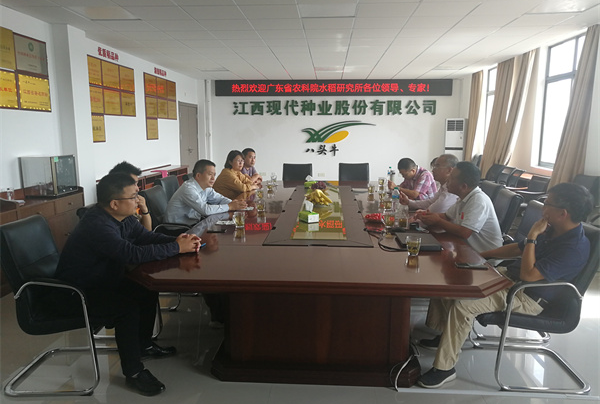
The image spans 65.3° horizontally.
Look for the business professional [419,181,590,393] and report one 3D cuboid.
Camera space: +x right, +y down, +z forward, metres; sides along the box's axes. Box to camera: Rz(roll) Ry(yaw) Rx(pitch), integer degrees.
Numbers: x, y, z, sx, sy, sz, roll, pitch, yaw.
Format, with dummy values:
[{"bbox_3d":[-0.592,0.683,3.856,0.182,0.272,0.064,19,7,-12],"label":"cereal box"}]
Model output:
[{"bbox_3d":[1.224,0.461,2.887,0.980,1.190,0.600,1,9,4],"label":"business professional"}]

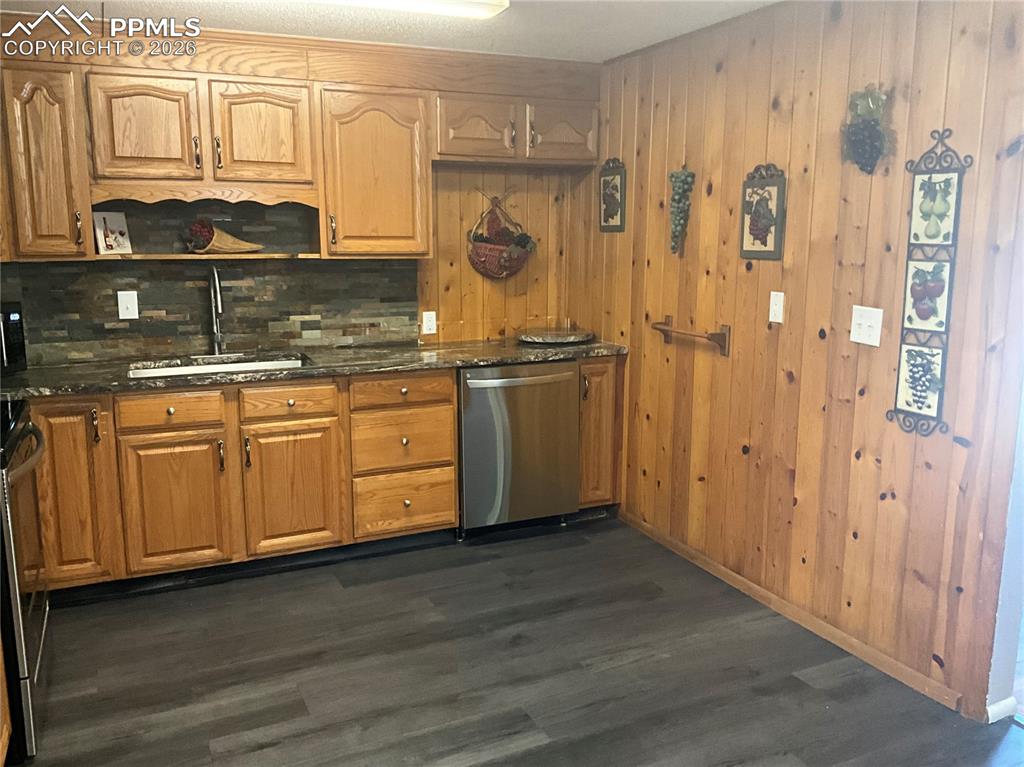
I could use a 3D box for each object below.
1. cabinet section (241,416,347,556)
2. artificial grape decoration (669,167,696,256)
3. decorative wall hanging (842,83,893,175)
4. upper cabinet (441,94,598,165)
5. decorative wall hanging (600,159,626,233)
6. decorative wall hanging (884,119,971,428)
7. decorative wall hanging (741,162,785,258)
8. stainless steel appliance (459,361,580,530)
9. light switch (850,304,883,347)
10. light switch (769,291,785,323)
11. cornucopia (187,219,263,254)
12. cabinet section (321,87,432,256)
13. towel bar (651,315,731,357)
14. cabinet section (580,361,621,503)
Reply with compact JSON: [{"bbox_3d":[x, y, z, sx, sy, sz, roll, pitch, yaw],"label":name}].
[{"bbox_3d":[-1.054,0.397,3.951,0.426,0.571,0.618,-5,11,-24],"label":"cabinet section"},{"bbox_3d":[0.720,-0.743,3.646,0.075,0.383,0.145,-5,11,-24],"label":"artificial grape decoration"},{"bbox_3d":[1.132,-0.809,2.730,0.075,0.280,0.165,-5,11,-24],"label":"decorative wall hanging"},{"bbox_3d":[-0.033,-1.229,4.234,0.875,0.305,0.325,-5,11,-24],"label":"upper cabinet"},{"bbox_3d":[0.485,-0.920,4.197,0.020,0.350,0.228,-5,11,-24],"label":"decorative wall hanging"},{"bbox_3d":[1.257,-0.296,2.605,0.025,0.920,0.232,-5,11,-24],"label":"decorative wall hanging"},{"bbox_3d":[0.941,-0.649,3.243,0.020,0.352,0.230,-5,11,-24],"label":"decorative wall hanging"},{"bbox_3d":[-0.067,0.246,4.306,0.605,0.780,0.610,-5,11,-24],"label":"stainless steel appliance"},{"bbox_3d":[1.167,-0.190,2.835,0.013,0.120,0.120,-5,11,-24],"label":"light switch"},{"bbox_3d":[0.990,-0.284,3.214,0.009,0.115,0.072,-5,11,-24],"label":"light switch"},{"bbox_3d":[-1.248,-0.641,3.731,0.330,0.140,0.150,-7,13,-36],"label":"cornucopia"},{"bbox_3d":[-0.677,-0.973,4.035,0.526,0.747,0.337,-5,11,-24],"label":"cabinet section"},{"bbox_3d":[0.746,-0.204,3.664,0.090,0.127,0.460,-5,11,-24],"label":"towel bar"},{"bbox_3d":[0.326,0.203,4.544,0.242,0.762,0.618,-5,11,-24],"label":"cabinet section"}]

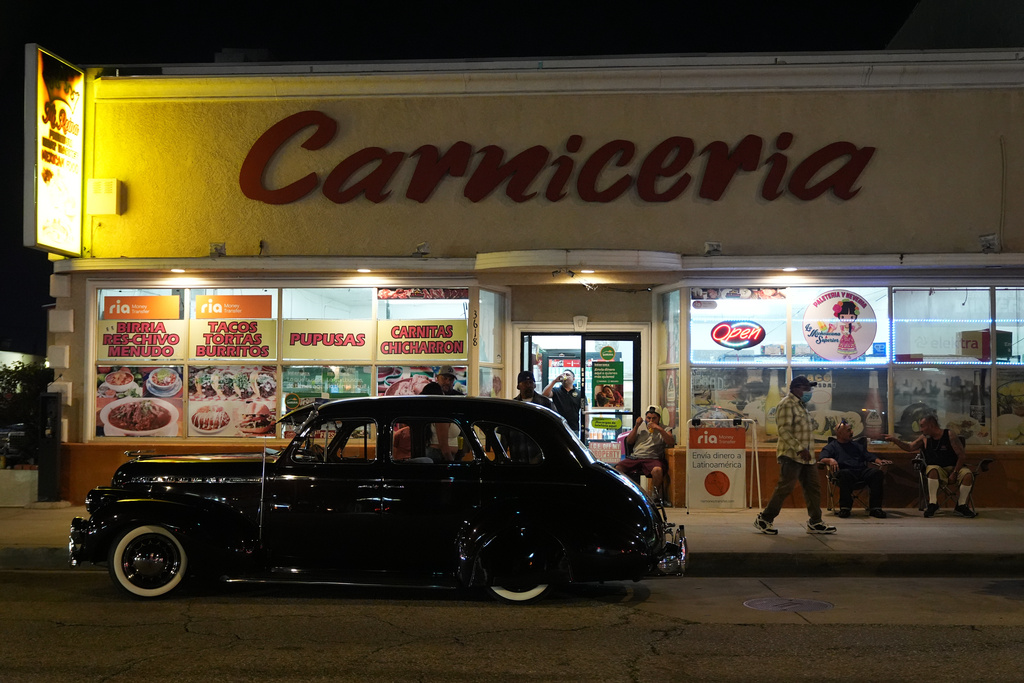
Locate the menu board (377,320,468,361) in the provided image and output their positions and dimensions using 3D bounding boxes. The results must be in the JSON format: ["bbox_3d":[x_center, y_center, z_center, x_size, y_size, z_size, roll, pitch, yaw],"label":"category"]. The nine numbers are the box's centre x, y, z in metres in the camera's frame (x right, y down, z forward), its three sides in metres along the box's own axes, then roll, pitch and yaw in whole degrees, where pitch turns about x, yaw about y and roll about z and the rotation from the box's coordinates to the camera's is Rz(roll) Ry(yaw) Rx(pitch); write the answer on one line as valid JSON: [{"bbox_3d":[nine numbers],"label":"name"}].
[{"bbox_3d":[-1.156,-0.016,14.673,1.186,0.524,0.030,0,-2,5],"label":"menu board"}]

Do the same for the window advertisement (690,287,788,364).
[{"bbox_3d":[2.847,-0.199,14.313,1.243,0.980,0.081,0,-2,5],"label":"window advertisement"}]

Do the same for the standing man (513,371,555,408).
[{"bbox_3d":[0.200,1.170,12.528,0.568,1.679,0.365,0,-2,-5],"label":"standing man"}]

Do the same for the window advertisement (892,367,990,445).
[{"bbox_3d":[5.309,0.788,14.070,1.180,0.960,0.041,0,-2,5],"label":"window advertisement"}]

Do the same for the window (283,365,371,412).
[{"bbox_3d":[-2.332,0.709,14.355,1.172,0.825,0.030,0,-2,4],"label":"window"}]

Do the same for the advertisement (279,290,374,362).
[{"bbox_3d":[-2.331,-0.212,14.412,1.196,0.919,0.040,0,-2,4],"label":"advertisement"}]

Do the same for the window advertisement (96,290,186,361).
[{"bbox_3d":[-4.562,-0.197,14.005,1.140,0.860,0.030,0,-2,4],"label":"window advertisement"}]

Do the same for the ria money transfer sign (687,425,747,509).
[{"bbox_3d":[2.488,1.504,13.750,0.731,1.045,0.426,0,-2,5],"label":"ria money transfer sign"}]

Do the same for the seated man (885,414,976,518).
[{"bbox_3d":[4.926,1.460,13.394,1.015,1.165,0.761,0,-2,17],"label":"seated man"}]

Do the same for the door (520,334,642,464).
[{"bbox_3d":[0.924,0.973,15.277,1.613,2.204,0.101,0,-2,5],"label":"door"}]

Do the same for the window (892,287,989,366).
[{"bbox_3d":[5.322,-0.199,14.106,1.183,0.922,0.041,0,-2,5],"label":"window"}]

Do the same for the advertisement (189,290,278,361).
[{"bbox_3d":[-3.551,-0.204,14.506,1.186,0.945,0.070,0,-2,4],"label":"advertisement"}]

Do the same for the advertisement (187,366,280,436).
[{"bbox_3d":[-3.407,0.722,13.877,1.140,0.880,0.030,0,-2,4],"label":"advertisement"}]

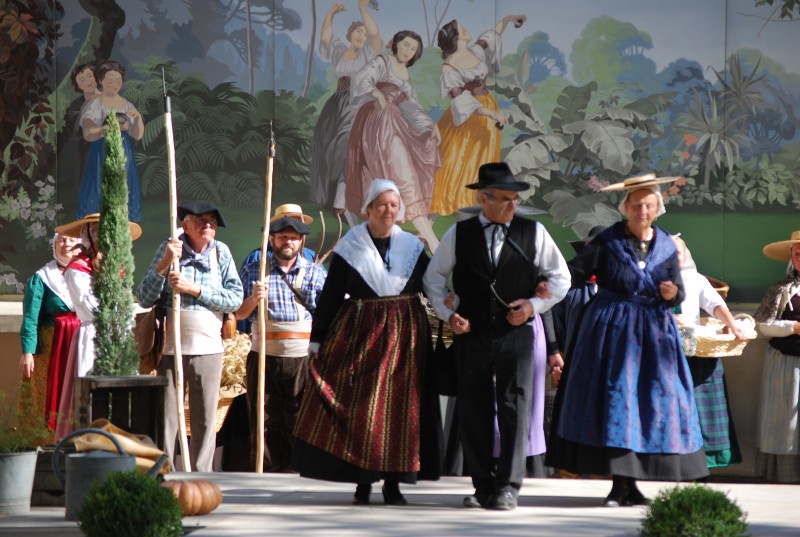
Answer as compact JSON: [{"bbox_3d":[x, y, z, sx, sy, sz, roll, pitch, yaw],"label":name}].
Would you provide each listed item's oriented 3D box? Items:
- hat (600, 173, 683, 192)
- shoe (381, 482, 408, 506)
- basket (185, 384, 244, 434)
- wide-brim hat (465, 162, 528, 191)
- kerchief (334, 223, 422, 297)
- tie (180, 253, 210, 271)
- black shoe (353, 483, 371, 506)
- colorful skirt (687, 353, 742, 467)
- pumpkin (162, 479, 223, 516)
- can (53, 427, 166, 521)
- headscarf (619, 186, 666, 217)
[{"bbox_3d":[1.230,-0.436,18.720,0.415,0.080,0.415,-9,2,-1],"label":"hat"},{"bbox_3d":[-0.025,1.147,18.650,0.090,0.115,0.250,0,0,-19],"label":"shoe"},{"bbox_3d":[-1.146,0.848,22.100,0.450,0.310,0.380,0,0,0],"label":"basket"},{"bbox_3d":[0.499,-0.461,18.600,0.310,0.145,0.340,2,5,0],"label":"wide-brim hat"},{"bbox_3d":[-0.110,-0.046,18.750,0.450,0.385,0.300,0,0,-14],"label":"kerchief"},{"bbox_3d":[-1.196,-0.041,21.550,0.175,0.105,0.050,2,-6,-5],"label":"tie"},{"bbox_3d":[-0.195,1.145,18.650,0.090,0.110,0.250,0,0,11],"label":"black shoe"},{"bbox_3d":[1.730,0.777,21.300,0.560,0.760,0.500,1,0,17],"label":"colorful skirt"},{"bbox_3d":[-1.008,1.118,17.900,0.300,0.175,0.290,0,0,0],"label":"pumpkin"},{"bbox_3d":[-1.395,0.995,17.700,0.560,0.440,0.250,0,0,6],"label":"can"},{"bbox_3d":[1.236,-0.352,18.720,0.240,0.180,0.230,-3,3,-1],"label":"headscarf"}]

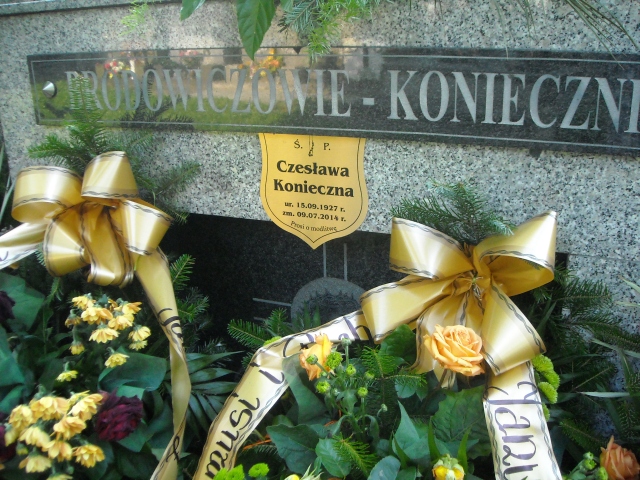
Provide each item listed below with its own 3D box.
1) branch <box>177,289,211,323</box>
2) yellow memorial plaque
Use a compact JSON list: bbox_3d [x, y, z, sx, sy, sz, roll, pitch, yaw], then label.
[{"bbox_3d":[-0.231,0.121,1.180,0.065,0.065,0.050,6,17,21],"label":"branch"},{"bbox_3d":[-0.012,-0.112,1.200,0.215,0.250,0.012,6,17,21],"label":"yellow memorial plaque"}]

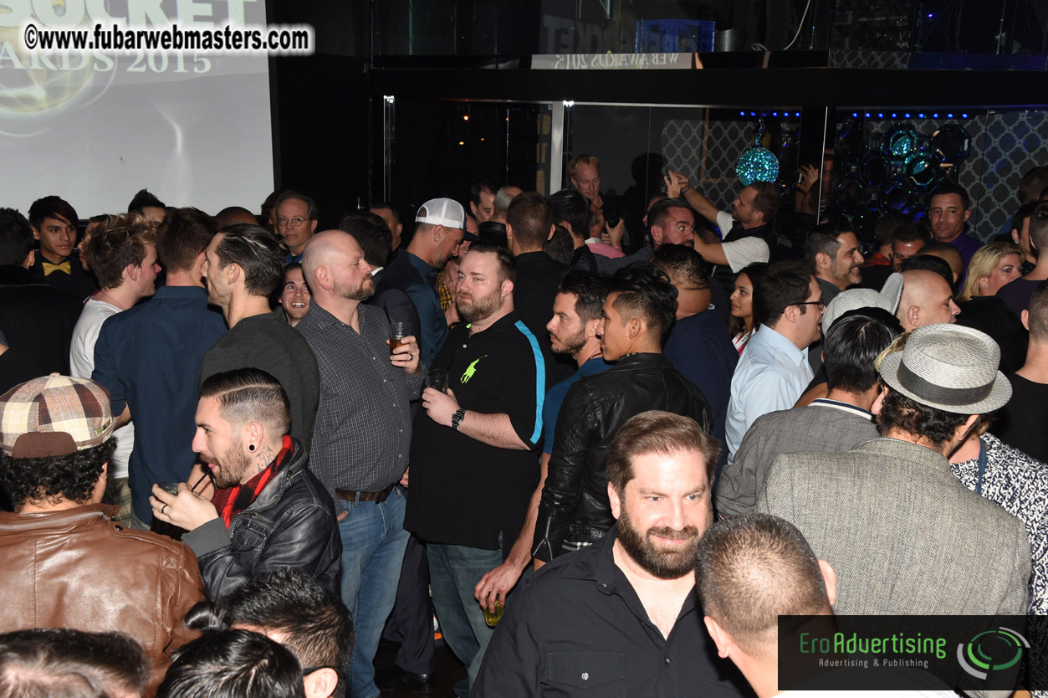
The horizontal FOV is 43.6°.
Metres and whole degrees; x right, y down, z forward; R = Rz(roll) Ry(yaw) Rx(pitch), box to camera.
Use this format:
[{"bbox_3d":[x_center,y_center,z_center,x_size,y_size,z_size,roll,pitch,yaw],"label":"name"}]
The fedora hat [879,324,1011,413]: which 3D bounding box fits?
[{"bbox_3d":[0.794,0.019,2.430,0.243,0.108,0.275,11,27,16],"label":"fedora hat"}]

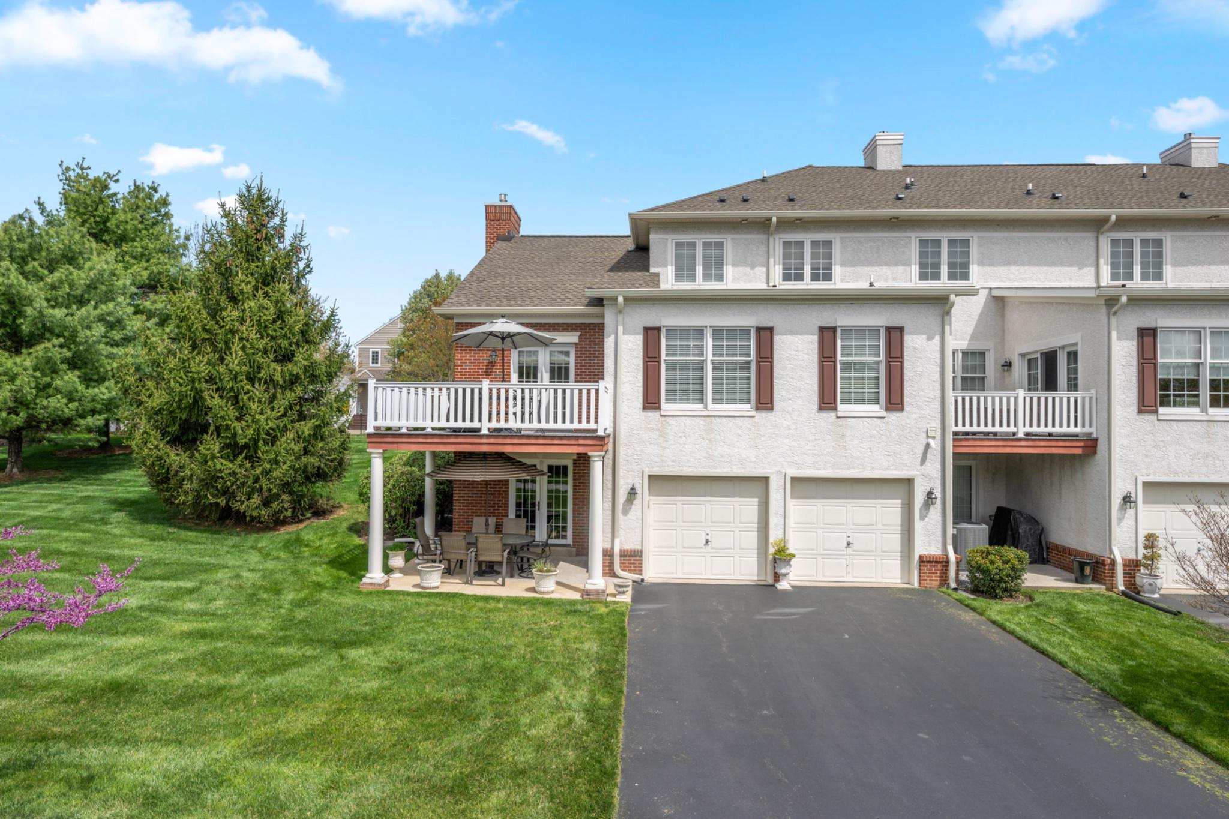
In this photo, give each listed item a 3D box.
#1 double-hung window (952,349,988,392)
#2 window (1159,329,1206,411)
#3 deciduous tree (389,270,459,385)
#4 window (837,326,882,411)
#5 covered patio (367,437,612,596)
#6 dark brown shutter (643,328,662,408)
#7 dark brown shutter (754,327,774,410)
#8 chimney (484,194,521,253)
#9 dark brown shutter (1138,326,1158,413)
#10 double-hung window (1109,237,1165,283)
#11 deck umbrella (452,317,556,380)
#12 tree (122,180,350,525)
[{"bbox_3d":[8.863,-0.809,16.176,0.878,1.373,0.100,0,-1,3],"label":"double-hung window"},{"bbox_3d":[11.241,-0.775,12.880,0.923,1.667,0.130,0,-1,2],"label":"window"},{"bbox_3d":[-6.791,-1.426,26.381,5.000,8.516,5.000,0,-1,3],"label":"deciduous tree"},{"bbox_3d":[4.975,-0.820,13.145,0.894,1.682,0.130,0,-1,2],"label":"window"},{"bbox_3d":[-2.188,1.933,13.271,4.330,2.895,4.000,0,-1,3],"label":"covered patio"},{"bbox_3d":[0.782,-0.849,13.406,0.372,1.710,0.045,0,-1,3],"label":"dark brown shutter"},{"bbox_3d":[3.053,-0.830,13.219,0.376,1.712,0.050,0,-1,3],"label":"dark brown shutter"},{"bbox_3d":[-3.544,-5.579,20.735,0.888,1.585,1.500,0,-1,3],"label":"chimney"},{"bbox_3d":[10.644,-0.780,12.940,0.370,1.710,0.045,0,-1,3],"label":"dark brown shutter"},{"bbox_3d":[13.270,-3.792,16.517,1.417,1.183,0.130,0,-1,2],"label":"double-hung window"},{"bbox_3d":[-2.334,-0.775,13.642,2.264,2.376,2.264,0,-1,3],"label":"deck umbrella"},{"bbox_3d":[-10.748,-1.902,18.945,5.800,9.684,5.700,0,-1,3],"label":"tree"}]

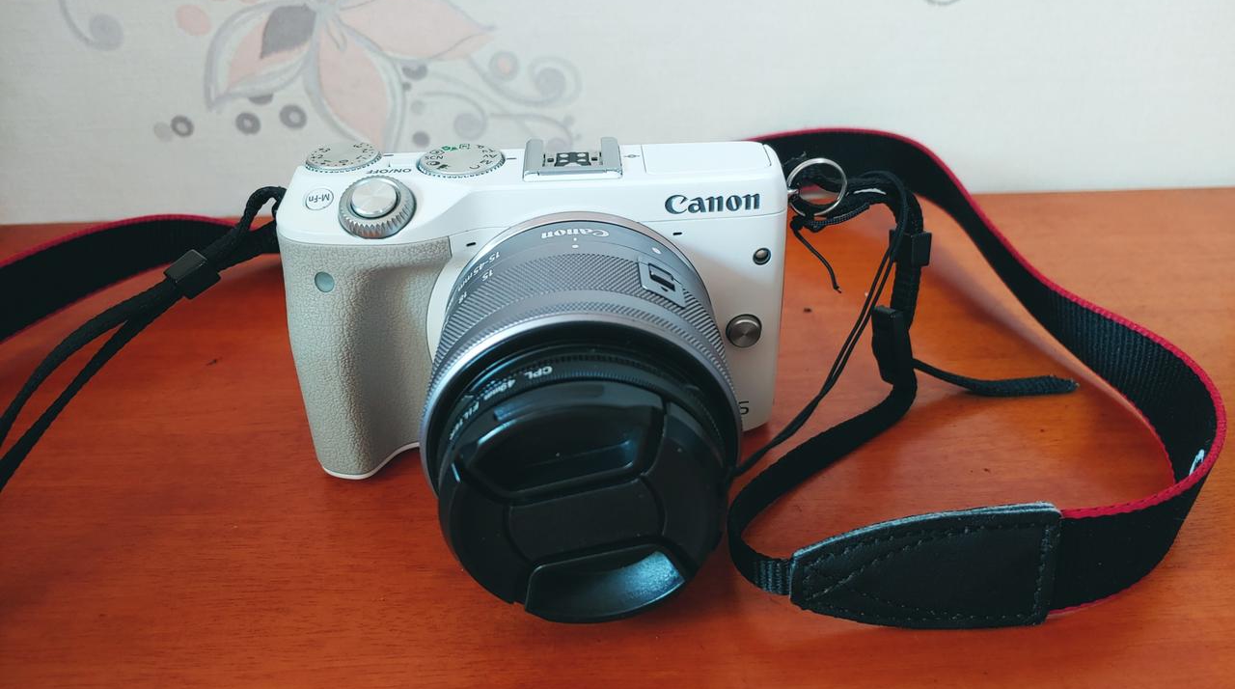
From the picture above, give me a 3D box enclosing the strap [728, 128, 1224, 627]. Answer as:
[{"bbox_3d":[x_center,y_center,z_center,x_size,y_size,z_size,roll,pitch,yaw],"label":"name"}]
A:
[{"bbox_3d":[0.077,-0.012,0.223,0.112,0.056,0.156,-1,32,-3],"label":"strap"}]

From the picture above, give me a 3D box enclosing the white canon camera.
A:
[{"bbox_3d":[-0.017,0.002,0.187,0.112,0.068,0.089,-1,32,-3],"label":"white canon camera"}]

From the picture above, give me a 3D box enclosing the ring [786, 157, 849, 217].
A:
[{"bbox_3d":[0.044,-0.034,0.195,0.014,0.014,0.003,8,25,11],"label":"ring"}]

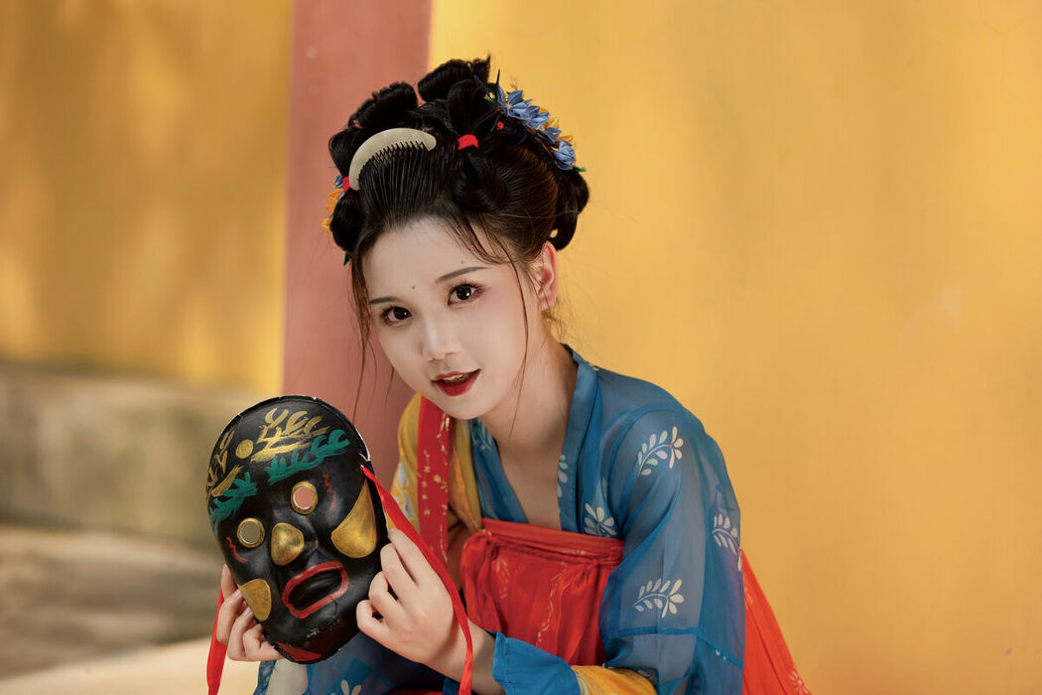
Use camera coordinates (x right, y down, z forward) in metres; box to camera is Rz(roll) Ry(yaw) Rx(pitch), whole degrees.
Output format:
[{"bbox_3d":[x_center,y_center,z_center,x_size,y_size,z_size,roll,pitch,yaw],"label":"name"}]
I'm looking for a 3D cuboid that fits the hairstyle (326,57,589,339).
[{"bbox_3d":[-0.053,-0.114,2.530,0.210,0.235,0.235,-18,8,22],"label":"hairstyle"}]

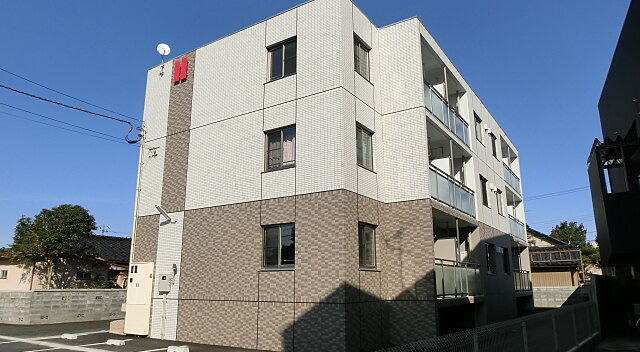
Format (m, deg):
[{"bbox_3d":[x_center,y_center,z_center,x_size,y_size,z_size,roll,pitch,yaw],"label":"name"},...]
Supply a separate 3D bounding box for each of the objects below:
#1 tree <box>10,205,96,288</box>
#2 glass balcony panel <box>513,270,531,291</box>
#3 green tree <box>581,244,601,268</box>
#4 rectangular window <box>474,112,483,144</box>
[{"bbox_3d":[-12.790,3.981,21.151,3.700,5.150,3.700,-9,-17,32],"label":"tree"},{"bbox_3d":[10.286,5.357,22.516,0.100,0.980,4.400,-9,-17,32],"label":"glass balcony panel"},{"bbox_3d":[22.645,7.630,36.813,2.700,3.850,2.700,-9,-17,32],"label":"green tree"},{"bbox_3d":[6.663,-1.956,18.692,0.140,1.200,1.420,-9,-17,32],"label":"rectangular window"}]

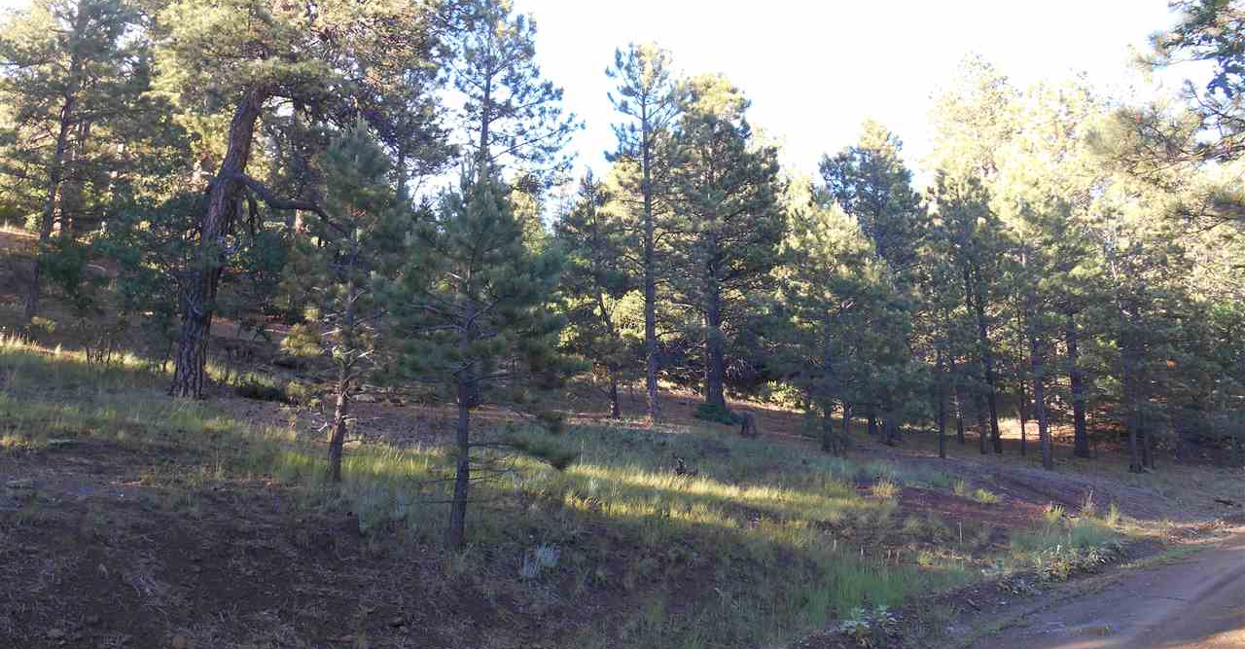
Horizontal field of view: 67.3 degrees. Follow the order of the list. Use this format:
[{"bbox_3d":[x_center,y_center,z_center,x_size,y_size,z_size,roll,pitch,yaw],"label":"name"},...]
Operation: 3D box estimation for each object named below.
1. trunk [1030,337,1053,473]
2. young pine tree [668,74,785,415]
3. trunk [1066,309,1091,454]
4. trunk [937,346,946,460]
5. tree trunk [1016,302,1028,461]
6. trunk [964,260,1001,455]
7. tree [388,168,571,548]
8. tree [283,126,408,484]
[{"bbox_3d":[12.006,2.209,26.801,0.363,3.846,0.363,0,-9,0],"label":"trunk"},{"bbox_3d":[3.196,-2.615,28.843,3.482,10.781,3.482,0,-9,0],"label":"young pine tree"},{"bbox_3d":[15.053,1.963,30.878,0.482,4.830,0.482,0,-9,0],"label":"trunk"},{"bbox_3d":[9.461,2.324,27.762,0.188,3.348,0.188,0,-9,0],"label":"trunk"},{"bbox_3d":[13.417,1.829,31.410,0.196,5.246,0.196,0,-9,0],"label":"tree trunk"},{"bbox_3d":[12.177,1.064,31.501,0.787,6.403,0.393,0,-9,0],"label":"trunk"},{"bbox_3d":[-1.903,0.358,12.396,2.348,5.065,2.348,0,-9,0],"label":"tree"},{"bbox_3d":[-4.595,-0.411,15.468,1.996,5.984,1.996,0,-9,0],"label":"tree"}]

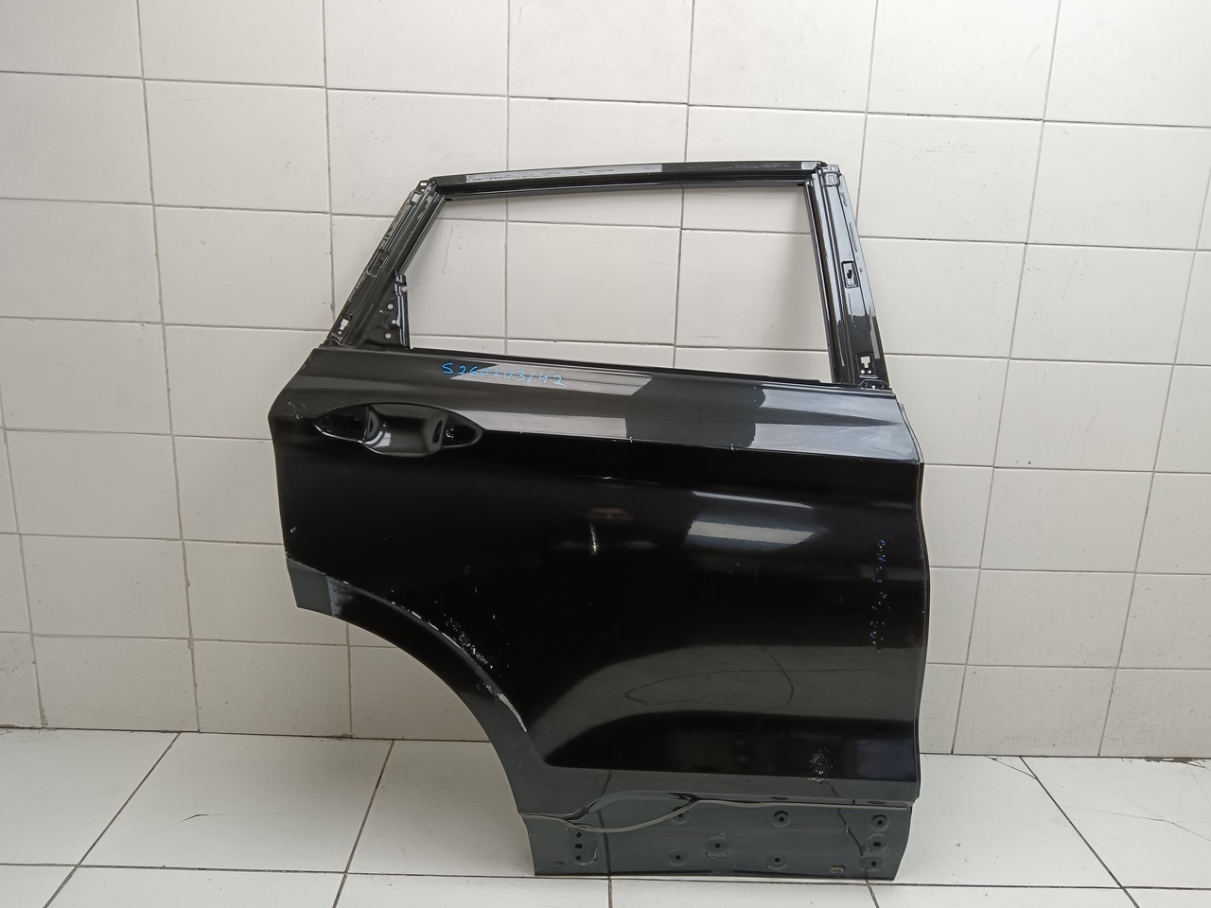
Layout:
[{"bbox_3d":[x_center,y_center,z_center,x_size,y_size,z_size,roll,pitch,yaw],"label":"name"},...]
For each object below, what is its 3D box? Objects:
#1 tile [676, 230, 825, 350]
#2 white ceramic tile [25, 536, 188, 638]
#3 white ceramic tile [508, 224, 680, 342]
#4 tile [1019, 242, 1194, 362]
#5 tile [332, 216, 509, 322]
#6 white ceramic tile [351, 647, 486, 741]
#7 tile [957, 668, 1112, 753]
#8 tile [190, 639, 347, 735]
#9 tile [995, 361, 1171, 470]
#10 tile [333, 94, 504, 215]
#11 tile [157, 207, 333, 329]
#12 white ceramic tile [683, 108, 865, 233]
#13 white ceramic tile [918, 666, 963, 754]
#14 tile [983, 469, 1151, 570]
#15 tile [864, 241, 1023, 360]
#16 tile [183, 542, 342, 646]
[{"bbox_3d":[0.280,-0.288,1.680,0.300,0.200,0.010,2,15,-1],"label":"tile"},{"bbox_3d":[-0.953,0.256,1.808,0.300,0.200,0.010,2,15,-1],"label":"white ceramic tile"},{"bbox_3d":[-0.022,-0.299,1.666,0.300,0.200,0.009,2,15,-1],"label":"white ceramic tile"},{"bbox_3d":[0.886,-0.266,1.691,0.300,0.200,0.009,2,15,-1],"label":"tile"},{"bbox_3d":[-0.325,-0.311,1.662,0.300,0.200,0.009,2,15,-1],"label":"tile"},{"bbox_3d":[-0.352,0.474,1.869,0.300,0.200,0.009,2,15,-1],"label":"white ceramic tile"},{"bbox_3d":[0.860,0.517,1.898,0.300,0.198,0.009,2,15,-1],"label":"tile"},{"bbox_3d":[-0.654,0.463,1.863,0.300,0.200,0.009,2,15,-1],"label":"tile"},{"bbox_3d":[0.875,-0.070,1.735,0.300,0.200,0.009,2,15,-1],"label":"tile"},{"bbox_3d":[-0.318,-0.507,1.608,0.300,0.200,0.009,2,15,-1],"label":"tile"},{"bbox_3d":[-0.628,-0.323,1.654,0.300,0.200,0.009,2,15,-1],"label":"tile"},{"bbox_3d":[0.288,-0.486,1.628,0.300,0.200,0.010,2,15,-1],"label":"white ceramic tile"},{"bbox_3d":[0.557,0.506,1.891,0.300,0.198,0.009,2,15,-1],"label":"white ceramic tile"},{"bbox_3d":[0.873,0.126,1.795,0.300,0.200,0.009,2,15,-1],"label":"tile"},{"bbox_3d":[0.581,-0.276,1.677,0.300,0.200,0.009,2,15,-1],"label":"tile"},{"bbox_3d":[-0.648,0.267,1.815,0.300,0.200,0.010,2,15,-1],"label":"tile"}]

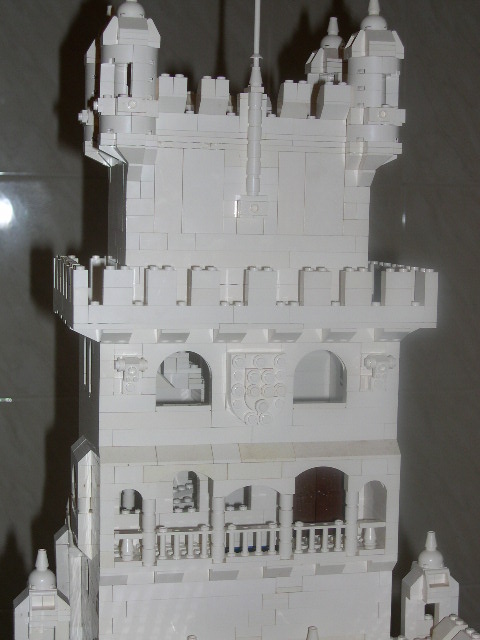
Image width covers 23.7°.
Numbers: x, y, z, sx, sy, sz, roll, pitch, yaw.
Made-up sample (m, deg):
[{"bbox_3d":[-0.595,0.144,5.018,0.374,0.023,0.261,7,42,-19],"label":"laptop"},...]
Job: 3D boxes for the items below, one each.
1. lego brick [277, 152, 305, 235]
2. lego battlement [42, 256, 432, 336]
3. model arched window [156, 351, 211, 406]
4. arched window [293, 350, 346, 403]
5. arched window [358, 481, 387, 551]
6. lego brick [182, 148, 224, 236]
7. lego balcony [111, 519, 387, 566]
[{"bbox_3d":[0.029,-0.073,0.668,0.016,0.048,0.008,0,6,-13],"label":"lego brick"},{"bbox_3d":[-0.004,-0.014,0.704,0.208,0.043,0.144,0,6,-13],"label":"lego battlement"},{"bbox_3d":[-0.032,0.032,0.648,0.032,0.031,0.009,0,6,-13],"label":"model arched window"},{"bbox_3d":[0.046,0.032,0.667,0.032,0.031,0.009,0,6,-13],"label":"arched window"},{"bbox_3d":[0.077,0.114,0.674,0.016,0.041,0.009,0,6,-13],"label":"arched window"},{"bbox_3d":[-0.021,-0.073,0.656,0.024,0.048,0.008,0,6,-13],"label":"lego brick"},{"bbox_3d":[0.007,0.127,0.659,0.160,0.021,0.009,0,6,-13],"label":"lego balcony"}]

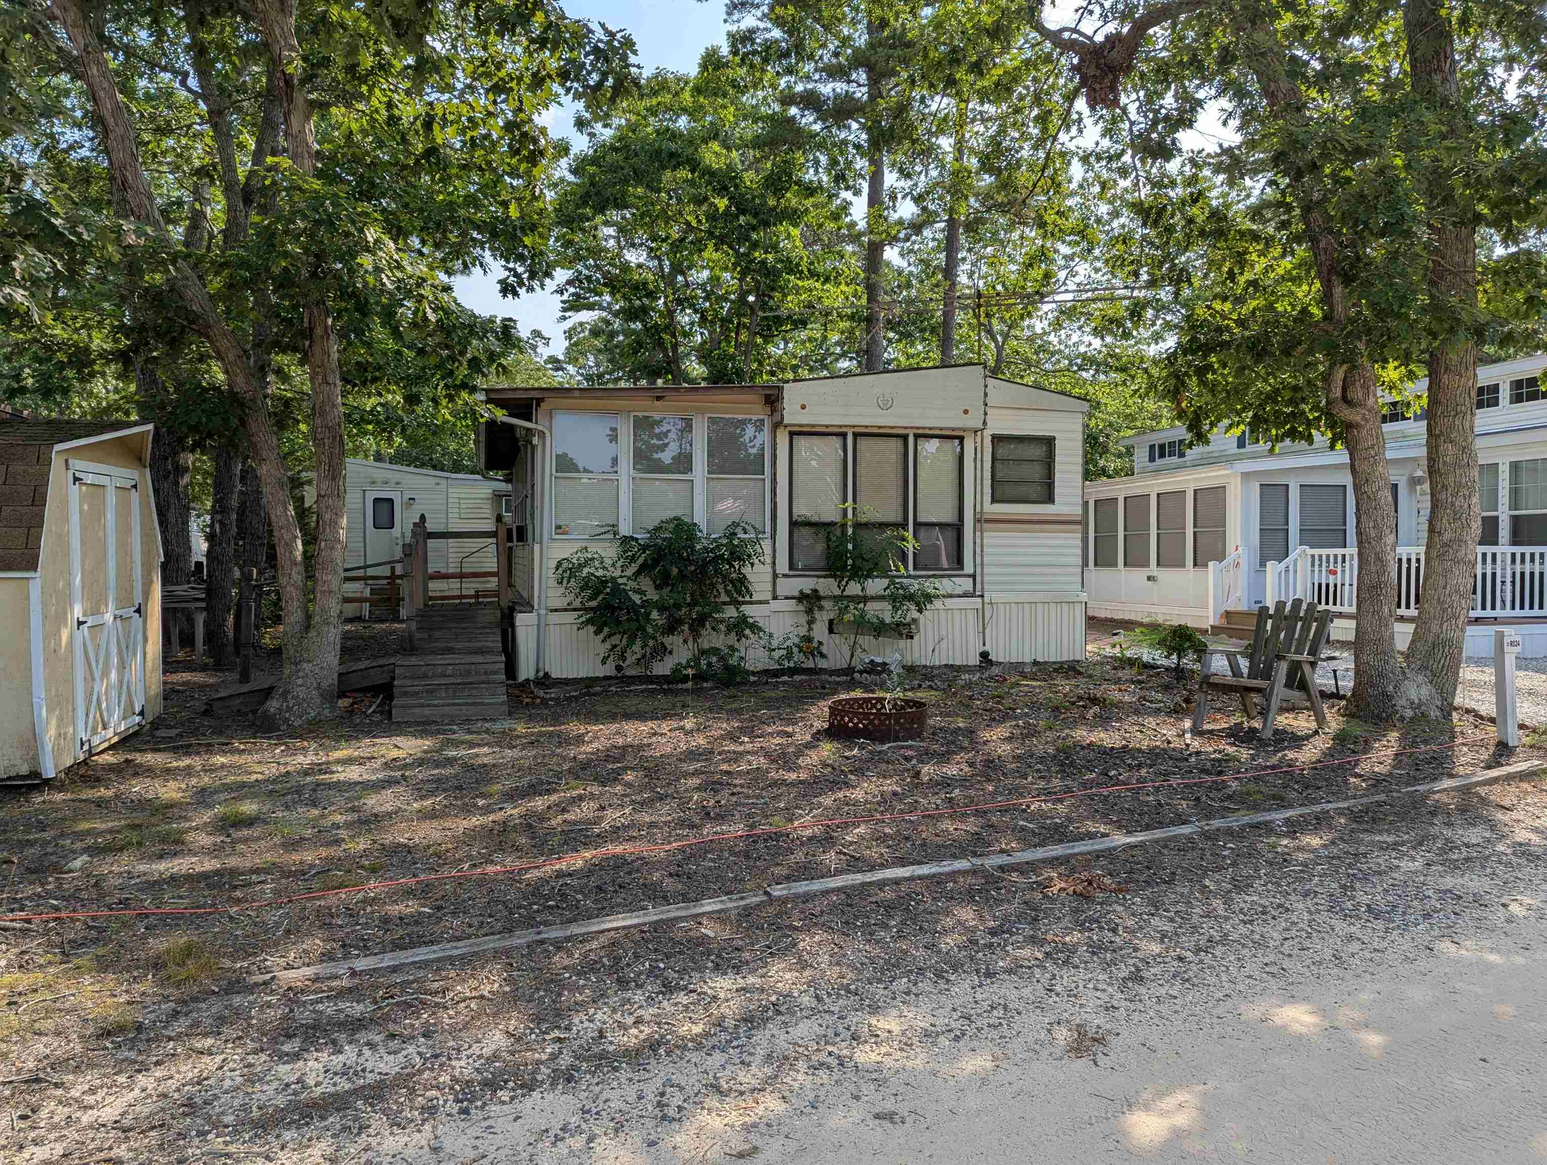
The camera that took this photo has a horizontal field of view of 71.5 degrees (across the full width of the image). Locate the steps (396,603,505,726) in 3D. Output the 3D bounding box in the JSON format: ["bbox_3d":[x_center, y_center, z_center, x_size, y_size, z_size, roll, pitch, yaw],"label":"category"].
[{"bbox_3d":[-3.041,0.712,10.250,0.920,0.730,3.000,-1,2,-15],"label":"steps"}]

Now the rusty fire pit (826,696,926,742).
[{"bbox_3d":[0.800,1.045,8.202,0.760,0.210,0.760,0,2,0],"label":"rusty fire pit"}]

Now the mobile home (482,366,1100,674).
[{"bbox_3d":[-0.942,-0.979,17.454,7.150,3.600,10.500,-1,2,-15],"label":"mobile home"}]

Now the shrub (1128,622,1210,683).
[{"bbox_3d":[4.180,0.719,11.333,0.820,0.630,0.750,0,2,0],"label":"shrub"}]

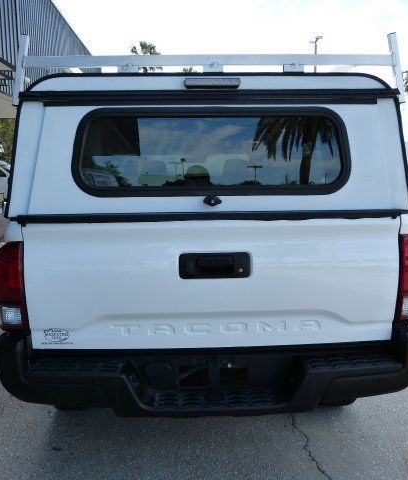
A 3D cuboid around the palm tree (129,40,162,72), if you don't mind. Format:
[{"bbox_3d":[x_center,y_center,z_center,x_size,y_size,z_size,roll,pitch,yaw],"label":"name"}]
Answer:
[{"bbox_3d":[-4.931,-10.757,40.737,3.000,12.600,3.000,-1,8,-2],"label":"palm tree"}]

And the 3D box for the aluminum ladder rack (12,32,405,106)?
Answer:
[{"bbox_3d":[-0.001,-0.769,2.498,1.560,0.270,1.400,-1,8,-2],"label":"aluminum ladder rack"}]

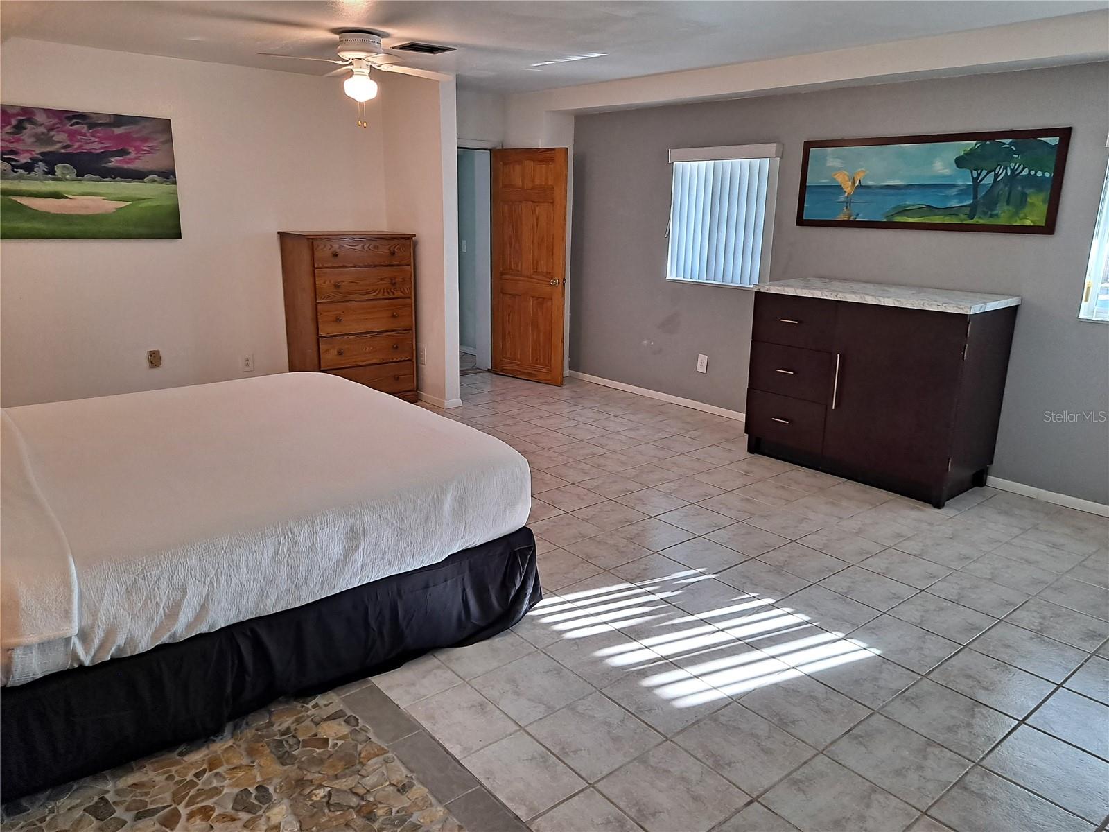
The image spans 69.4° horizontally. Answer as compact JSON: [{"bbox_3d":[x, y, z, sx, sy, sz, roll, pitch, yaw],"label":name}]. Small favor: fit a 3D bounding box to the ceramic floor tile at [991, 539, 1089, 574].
[{"bbox_3d":[2.237,0.650,3.710,0.305,0.010,0.305,-11,19,-38],"label":"ceramic floor tile"}]

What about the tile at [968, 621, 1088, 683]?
[{"bbox_3d":[1.716,0.855,2.901,0.305,0.010,0.305,-11,19,-38],"label":"tile"}]

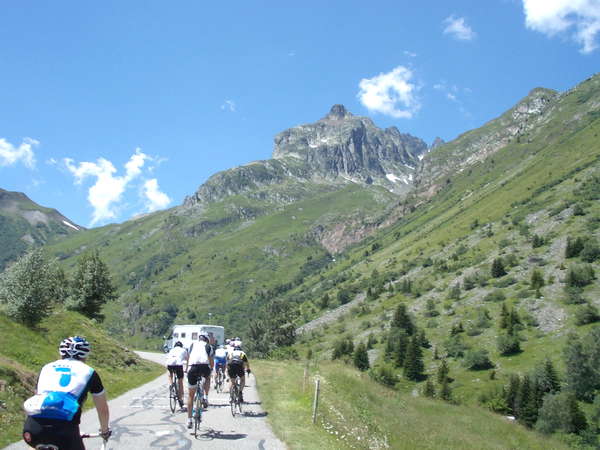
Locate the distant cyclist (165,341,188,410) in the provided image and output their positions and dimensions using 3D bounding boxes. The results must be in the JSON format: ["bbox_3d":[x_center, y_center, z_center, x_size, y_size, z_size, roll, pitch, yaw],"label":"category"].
[{"bbox_3d":[-2.776,3.427,14.950,0.500,1.500,0.950,0,-11,-2],"label":"distant cyclist"}]

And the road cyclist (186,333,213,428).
[{"bbox_3d":[-1.691,2.664,11.250,0.500,1.620,0.900,1,-11,-6],"label":"road cyclist"}]

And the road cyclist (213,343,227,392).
[{"bbox_3d":[-2.447,4.385,20.200,0.480,1.420,0.950,0,-11,-2],"label":"road cyclist"}]

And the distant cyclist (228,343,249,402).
[{"bbox_3d":[-1.338,3.231,14.400,0.520,1.360,0.950,0,-11,2],"label":"distant cyclist"}]

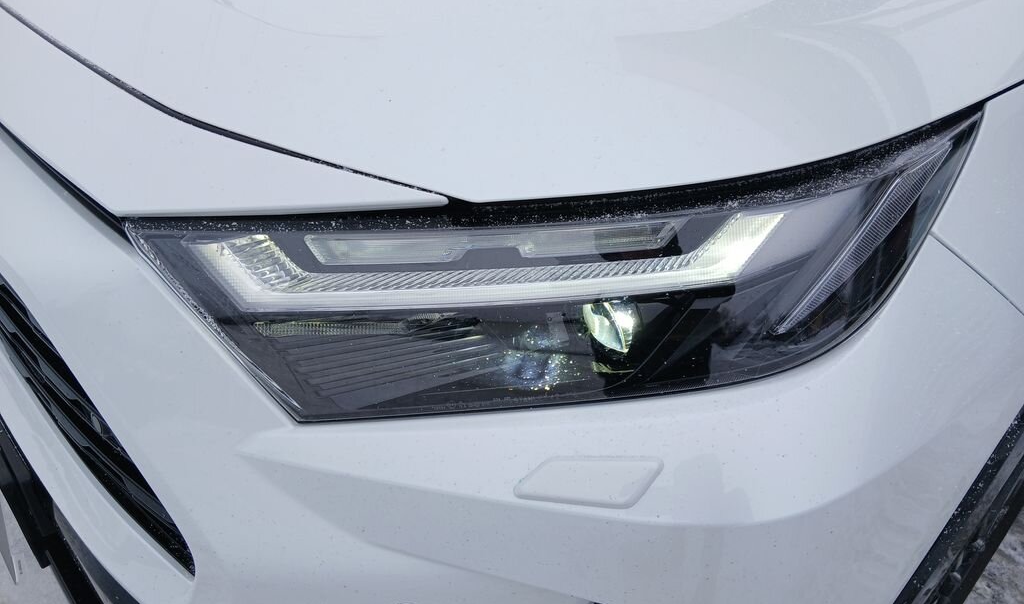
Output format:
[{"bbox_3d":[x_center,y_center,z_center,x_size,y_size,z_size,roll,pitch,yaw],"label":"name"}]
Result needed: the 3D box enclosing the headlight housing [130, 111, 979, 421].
[{"bbox_3d":[0.030,-0.035,0.553,0.580,0.190,0.190,2,30,3],"label":"headlight housing"}]

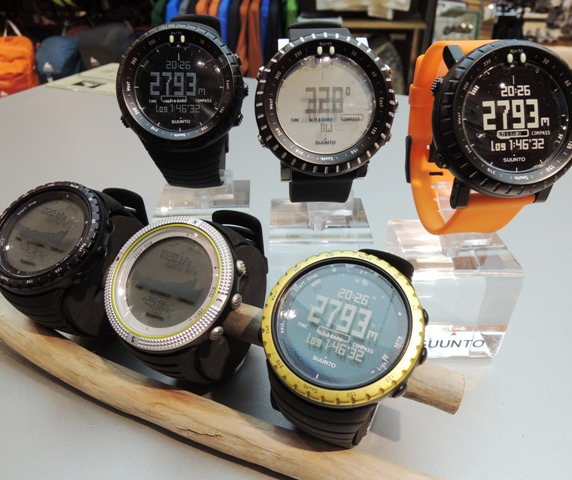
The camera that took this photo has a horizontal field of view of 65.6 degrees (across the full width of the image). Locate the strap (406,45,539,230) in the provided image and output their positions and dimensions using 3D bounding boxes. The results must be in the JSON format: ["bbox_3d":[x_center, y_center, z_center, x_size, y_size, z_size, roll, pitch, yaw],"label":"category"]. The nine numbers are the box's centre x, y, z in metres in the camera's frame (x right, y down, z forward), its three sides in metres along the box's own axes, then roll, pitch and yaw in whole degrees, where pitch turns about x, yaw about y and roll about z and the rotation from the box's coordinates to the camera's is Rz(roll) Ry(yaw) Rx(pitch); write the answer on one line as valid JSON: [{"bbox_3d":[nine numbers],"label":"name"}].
[{"bbox_3d":[0.068,-0.039,0.171,0.025,0.073,0.057,-3,2,-3],"label":"strap"}]

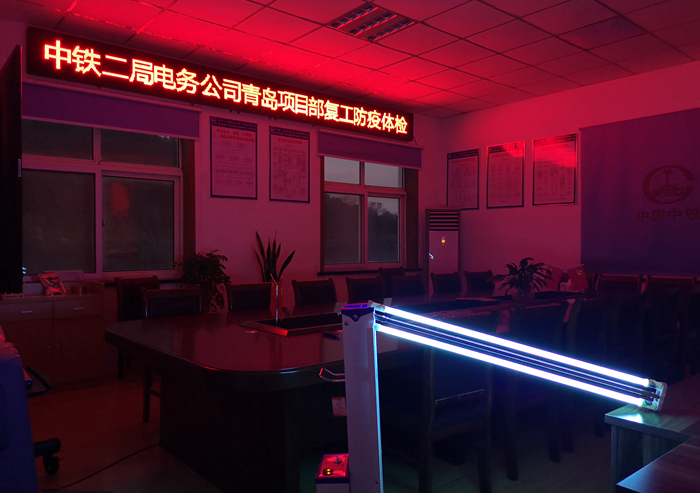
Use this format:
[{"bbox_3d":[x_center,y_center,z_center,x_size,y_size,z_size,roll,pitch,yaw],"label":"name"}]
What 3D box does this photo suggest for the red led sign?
[{"bbox_3d":[-0.951,-1.690,6.293,4.850,0.400,0.090,0,0,-41],"label":"red led sign"}]

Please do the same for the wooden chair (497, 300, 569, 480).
[{"bbox_3d":[0.879,0.765,3.160,0.465,0.930,0.540,0,0,-40],"label":"wooden chair"}]

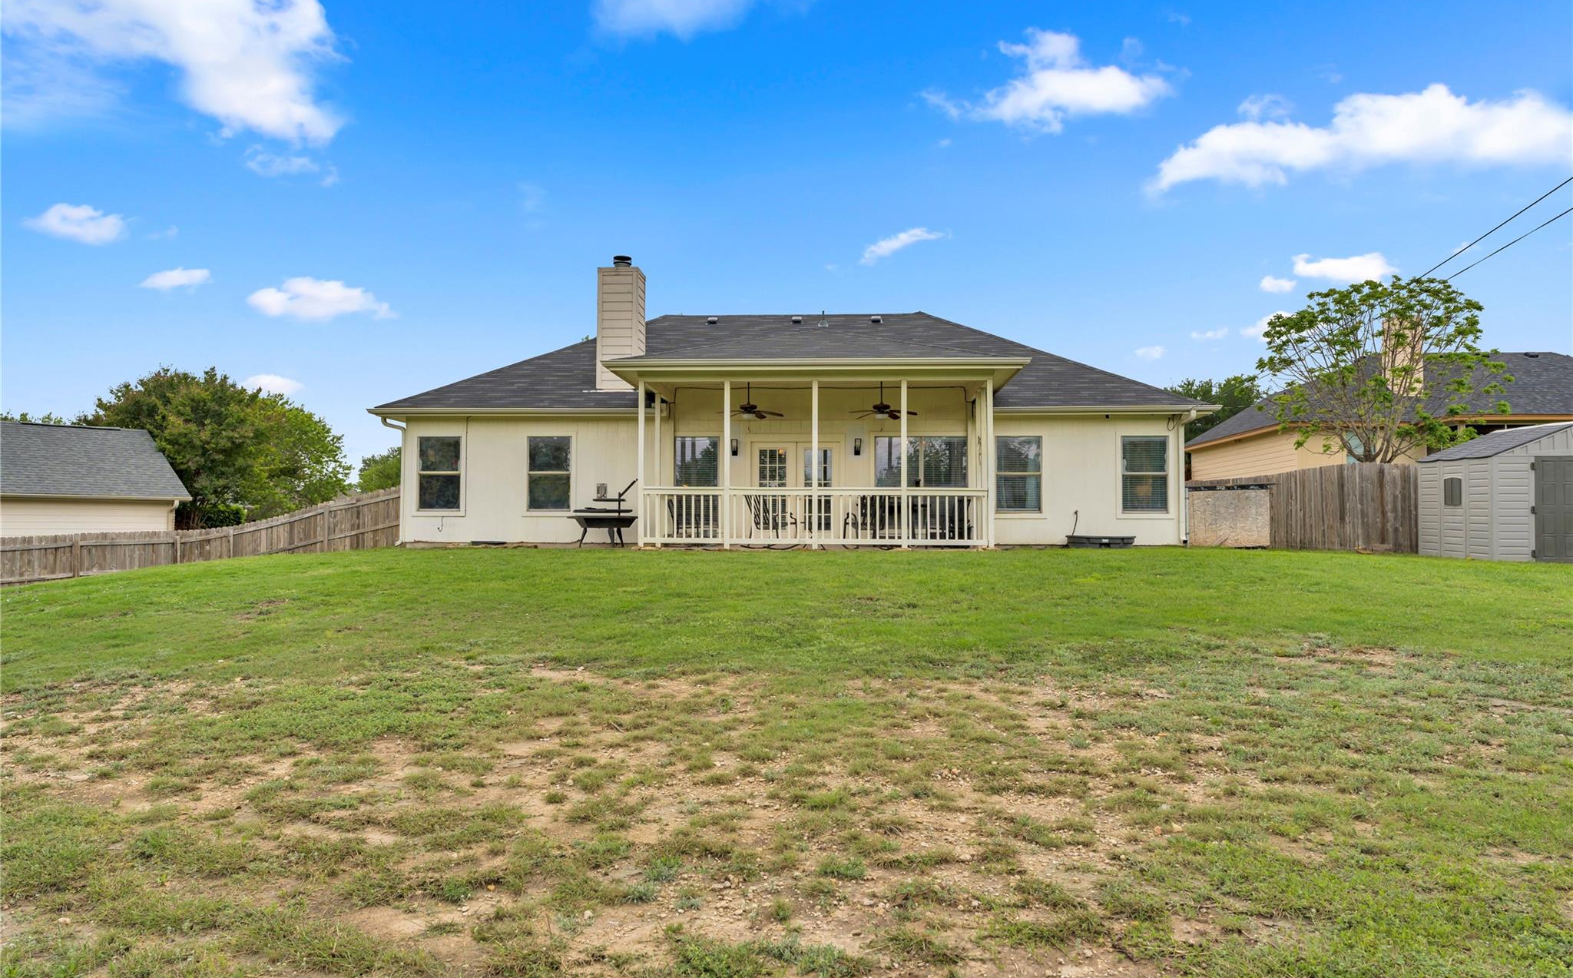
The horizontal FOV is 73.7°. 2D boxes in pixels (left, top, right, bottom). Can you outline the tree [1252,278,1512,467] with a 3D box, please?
[{"bbox_3d":[13.119,-1.742,23.349,5.200,5.960,5.200,-1,-2,29],"label":"tree"}]

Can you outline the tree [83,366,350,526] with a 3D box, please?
[{"bbox_3d":[-17.933,-0.526,33.315,7.700,6.750,7.700,1,-2,-28],"label":"tree"}]

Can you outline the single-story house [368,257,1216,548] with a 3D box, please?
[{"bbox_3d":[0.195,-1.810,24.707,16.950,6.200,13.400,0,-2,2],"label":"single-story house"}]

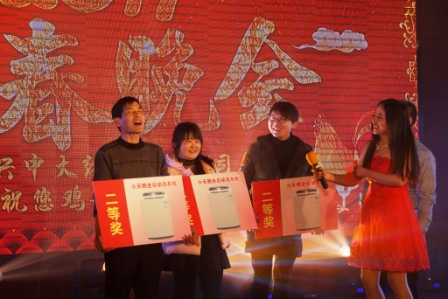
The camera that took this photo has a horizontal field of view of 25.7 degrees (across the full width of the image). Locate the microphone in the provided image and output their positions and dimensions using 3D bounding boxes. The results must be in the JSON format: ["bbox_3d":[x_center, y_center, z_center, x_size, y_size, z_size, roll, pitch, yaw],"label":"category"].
[{"bbox_3d":[0.604,0.135,6.250,0.068,0.250,0.068,-24,-6,0],"label":"microphone"}]

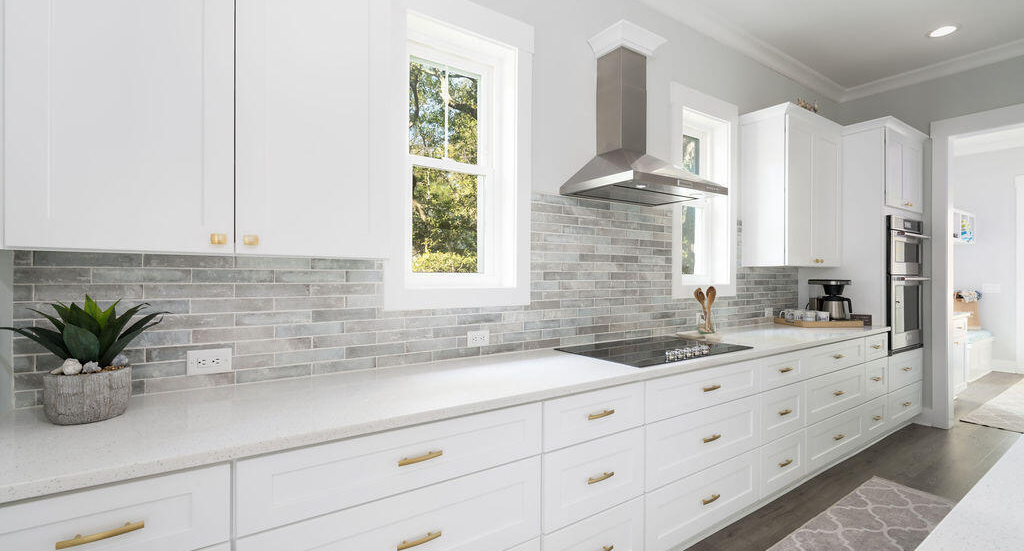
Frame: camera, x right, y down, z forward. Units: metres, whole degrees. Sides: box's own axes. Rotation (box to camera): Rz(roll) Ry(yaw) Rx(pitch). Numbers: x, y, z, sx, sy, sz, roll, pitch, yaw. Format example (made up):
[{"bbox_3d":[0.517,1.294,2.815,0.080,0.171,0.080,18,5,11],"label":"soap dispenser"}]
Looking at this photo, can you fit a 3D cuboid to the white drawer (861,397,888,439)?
[{"bbox_3d":[2.558,1.038,3.290,0.417,0.282,0.430,0,0,-33],"label":"white drawer"}]

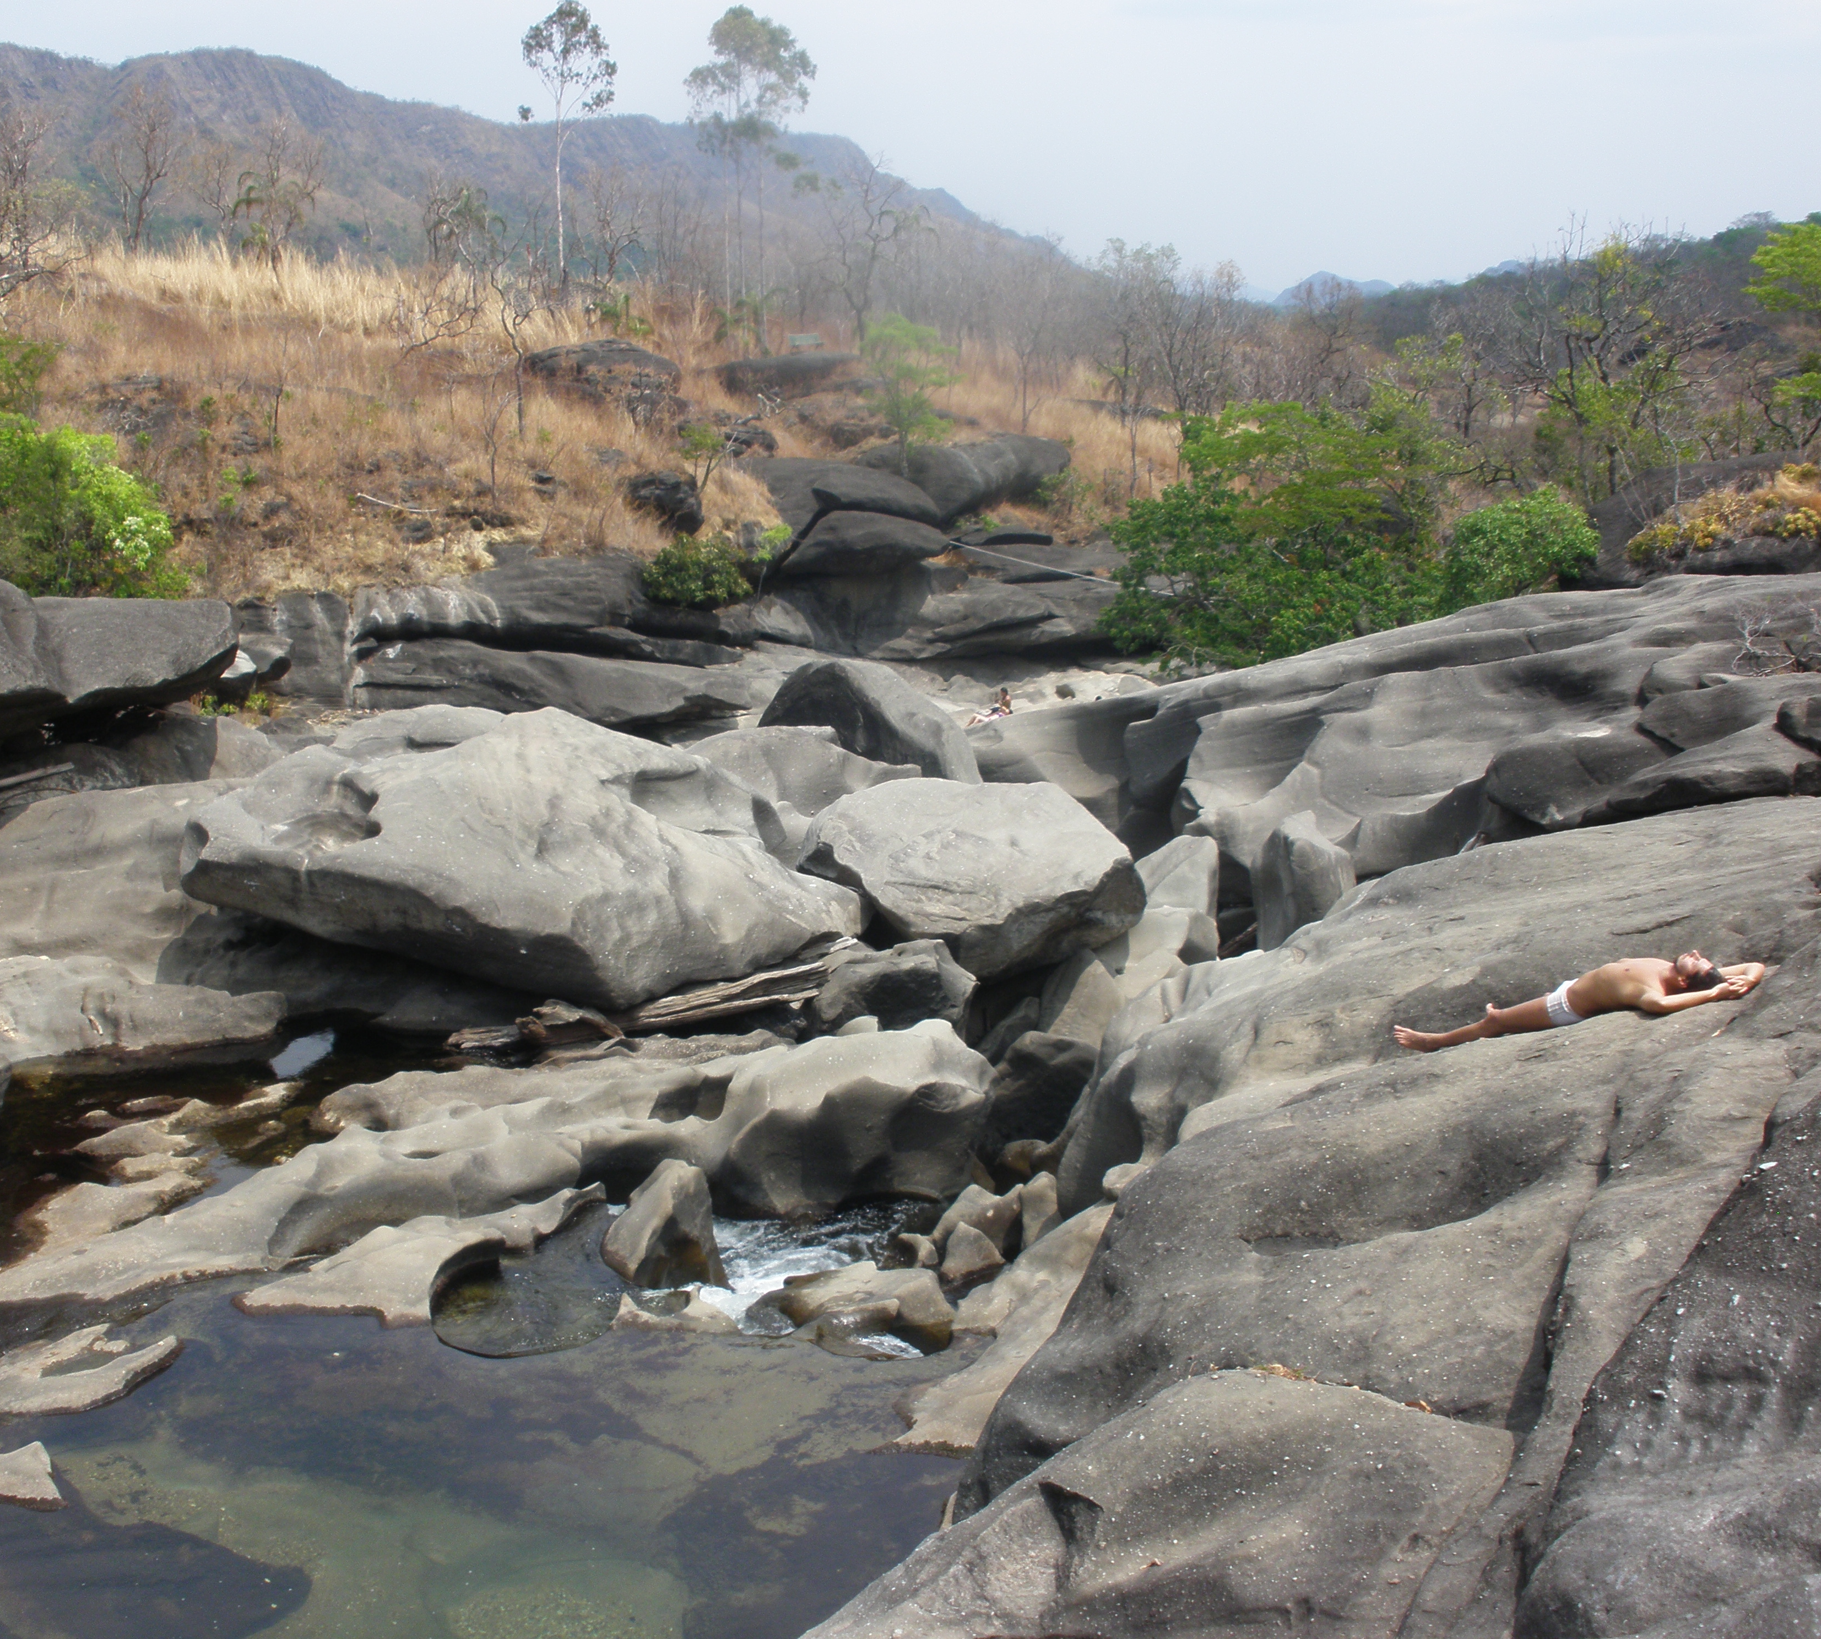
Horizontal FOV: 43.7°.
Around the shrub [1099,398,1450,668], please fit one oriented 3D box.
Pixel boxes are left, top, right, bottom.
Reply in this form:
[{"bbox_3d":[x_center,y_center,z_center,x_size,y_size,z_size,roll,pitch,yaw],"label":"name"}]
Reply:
[{"bbox_3d":[8.661,-6.815,54.000,8.200,6.200,5.800,0,12,0],"label":"shrub"}]

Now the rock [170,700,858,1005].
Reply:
[{"bbox_3d":[-4.980,0.496,30.000,8.300,3.000,5.000,0,12,0],"label":"rock"}]

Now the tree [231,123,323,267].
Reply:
[{"bbox_3d":[-24.492,-24.096,88.000,3.300,5.700,3.000,0,10,0],"label":"tree"}]

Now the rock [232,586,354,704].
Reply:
[{"bbox_3d":[-11.709,-3.246,43.000,2.100,2.100,1.900,0,10,0],"label":"rock"}]

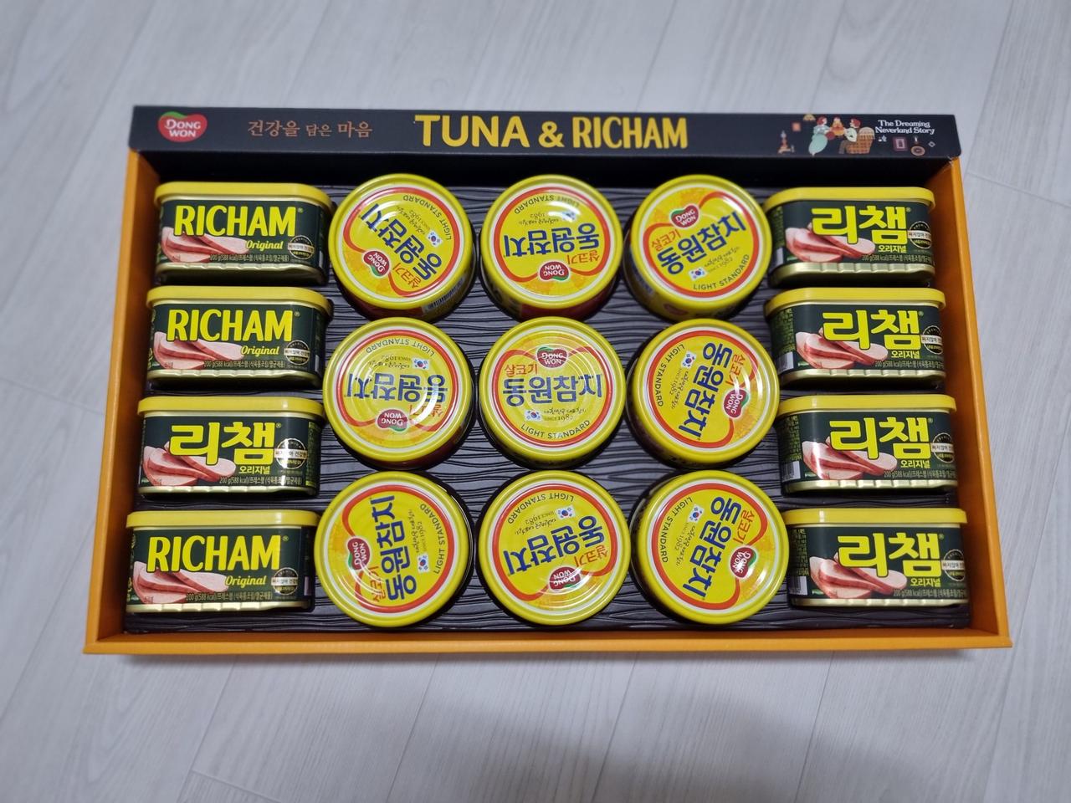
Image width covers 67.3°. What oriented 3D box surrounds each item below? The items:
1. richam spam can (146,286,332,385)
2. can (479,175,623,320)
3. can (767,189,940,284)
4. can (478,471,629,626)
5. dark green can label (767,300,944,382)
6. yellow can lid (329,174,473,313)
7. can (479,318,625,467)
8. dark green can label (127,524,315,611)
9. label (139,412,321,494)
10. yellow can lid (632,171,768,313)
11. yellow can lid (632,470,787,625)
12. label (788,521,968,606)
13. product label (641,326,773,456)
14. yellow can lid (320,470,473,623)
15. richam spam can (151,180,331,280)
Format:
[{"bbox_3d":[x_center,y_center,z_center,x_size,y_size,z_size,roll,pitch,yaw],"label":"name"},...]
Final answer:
[{"bbox_3d":[-0.181,-0.036,0.493,0.102,0.056,0.053,0,81,-1],"label":"richam spam can"},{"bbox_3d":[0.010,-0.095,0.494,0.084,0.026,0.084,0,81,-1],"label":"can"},{"bbox_3d":[0.186,-0.090,0.480,0.101,0.058,0.052,0,80,-2],"label":"can"},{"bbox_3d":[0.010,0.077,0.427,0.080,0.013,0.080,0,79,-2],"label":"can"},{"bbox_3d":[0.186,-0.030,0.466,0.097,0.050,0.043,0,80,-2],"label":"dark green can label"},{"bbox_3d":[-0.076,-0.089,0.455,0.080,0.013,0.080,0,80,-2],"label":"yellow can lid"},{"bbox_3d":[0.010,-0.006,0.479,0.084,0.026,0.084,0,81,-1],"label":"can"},{"bbox_3d":[-0.177,0.094,0.462,0.099,0.049,0.048,1,80,-2],"label":"dark green can label"},{"bbox_3d":[-0.177,0.032,0.473,0.099,0.049,0.048,1,80,-2],"label":"label"},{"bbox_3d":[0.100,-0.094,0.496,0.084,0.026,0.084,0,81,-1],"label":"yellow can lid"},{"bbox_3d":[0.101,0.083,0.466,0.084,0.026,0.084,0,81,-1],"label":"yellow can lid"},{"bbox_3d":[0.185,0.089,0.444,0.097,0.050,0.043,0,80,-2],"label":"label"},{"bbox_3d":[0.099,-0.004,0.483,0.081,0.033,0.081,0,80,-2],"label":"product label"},{"bbox_3d":[-0.075,0.079,0.435,0.080,0.035,0.080,0,80,-2],"label":"yellow can lid"},{"bbox_3d":[-0.178,-0.099,0.499,0.102,0.053,0.055,1,80,-2],"label":"richam spam can"}]

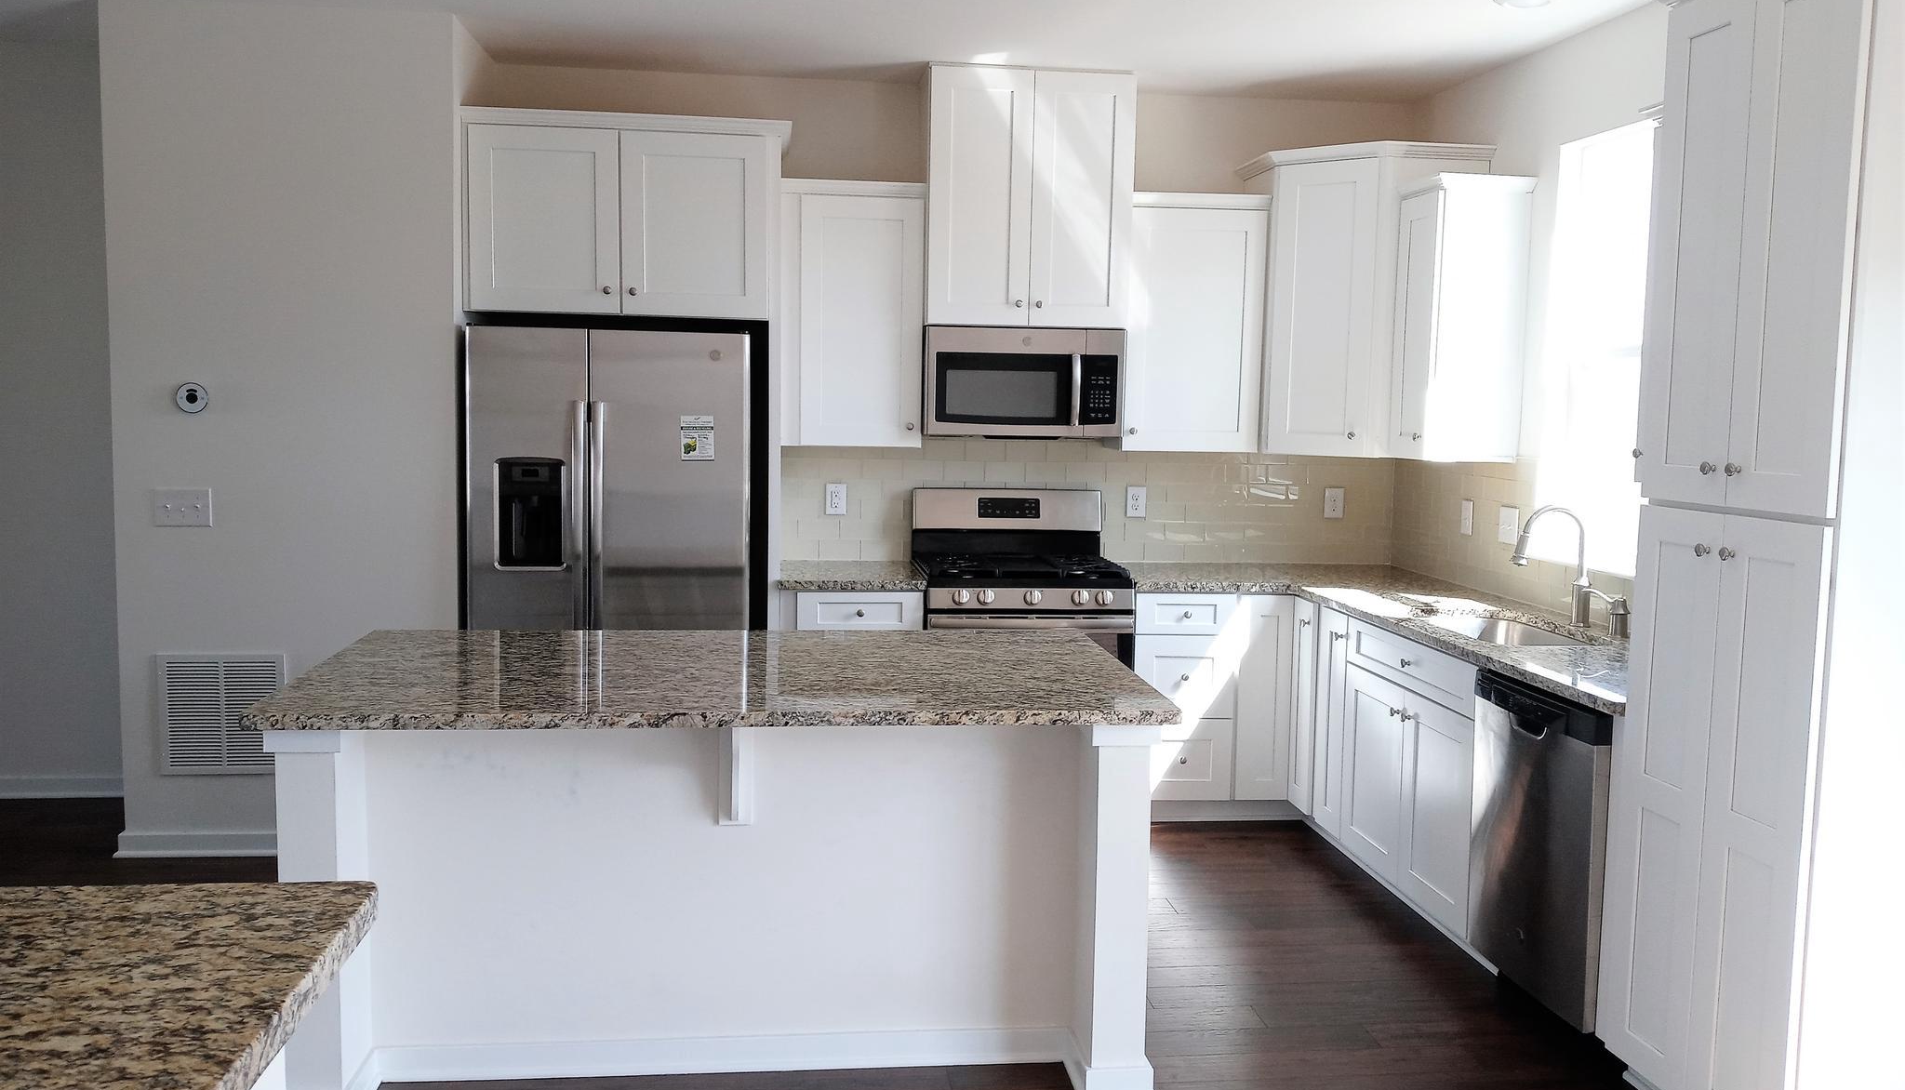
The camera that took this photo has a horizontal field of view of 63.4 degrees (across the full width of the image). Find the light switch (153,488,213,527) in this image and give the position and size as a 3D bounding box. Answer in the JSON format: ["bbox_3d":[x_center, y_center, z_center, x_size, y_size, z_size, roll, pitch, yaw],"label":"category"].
[{"bbox_3d":[-2.502,-0.120,5.010,0.169,0.116,0.010,0,5,-7],"label":"light switch"}]

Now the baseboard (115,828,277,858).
[{"bbox_3d":[-2.224,0.991,5.134,1.055,0.092,0.016,0,5,-7],"label":"baseboard"}]

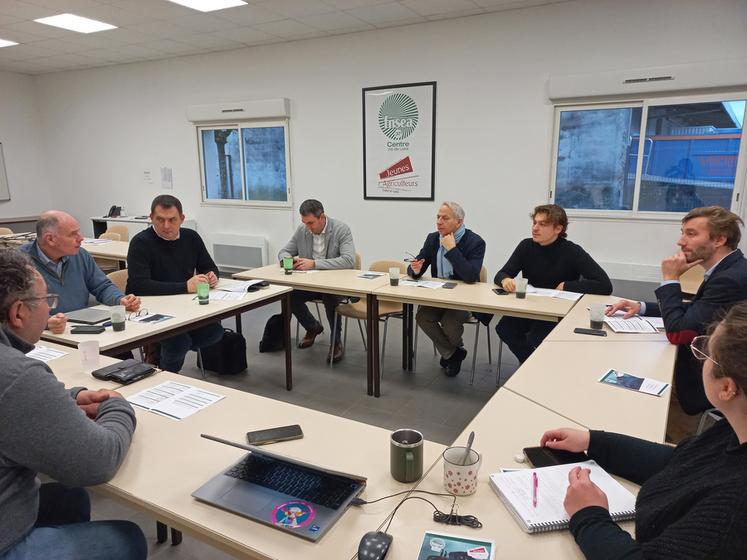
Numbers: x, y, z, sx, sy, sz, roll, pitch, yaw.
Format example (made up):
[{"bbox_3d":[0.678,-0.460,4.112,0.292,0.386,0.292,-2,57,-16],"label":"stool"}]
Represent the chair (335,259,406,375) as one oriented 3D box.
[{"bbox_3d":[-0.004,0.279,4.251,0.470,0.800,0.530,7,14,34],"label":"chair"}]

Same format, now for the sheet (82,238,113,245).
[{"bbox_3d":[-2.982,-0.417,5.826,0.297,0.004,0.210,11,16,42],"label":"sheet"}]

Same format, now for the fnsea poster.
[{"bbox_3d":[0.274,-1.535,6.090,0.900,1.260,0.030,5,13,27],"label":"fnsea poster"}]

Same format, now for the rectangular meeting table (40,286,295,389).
[{"bbox_3d":[-1.206,0.512,3.329,0.705,0.740,1.433,6,13,28],"label":"rectangular meeting table"}]

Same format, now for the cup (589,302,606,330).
[{"bbox_3d":[1.138,0.184,2.717,0.078,0.124,0.078,6,14,28],"label":"cup"}]

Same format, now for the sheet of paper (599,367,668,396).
[{"bbox_3d":[0.963,0.377,1.990,0.212,0.003,0.150,11,16,44],"label":"sheet of paper"}]

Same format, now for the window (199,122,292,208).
[{"bbox_3d":[-1.710,-1.514,7.065,1.490,1.060,0.080,6,13,27],"label":"window"}]

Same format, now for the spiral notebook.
[{"bbox_3d":[0.482,0.531,1.349,0.312,0.018,0.225,-3,12,-12],"label":"spiral notebook"}]

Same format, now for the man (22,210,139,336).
[{"bbox_3d":[-1.691,0.260,3.140,0.780,1.290,0.660,8,14,33],"label":"man"}]

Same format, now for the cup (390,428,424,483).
[{"bbox_3d":[0.093,0.474,1.430,0.085,0.110,0.120,-1,12,-3],"label":"cup"}]

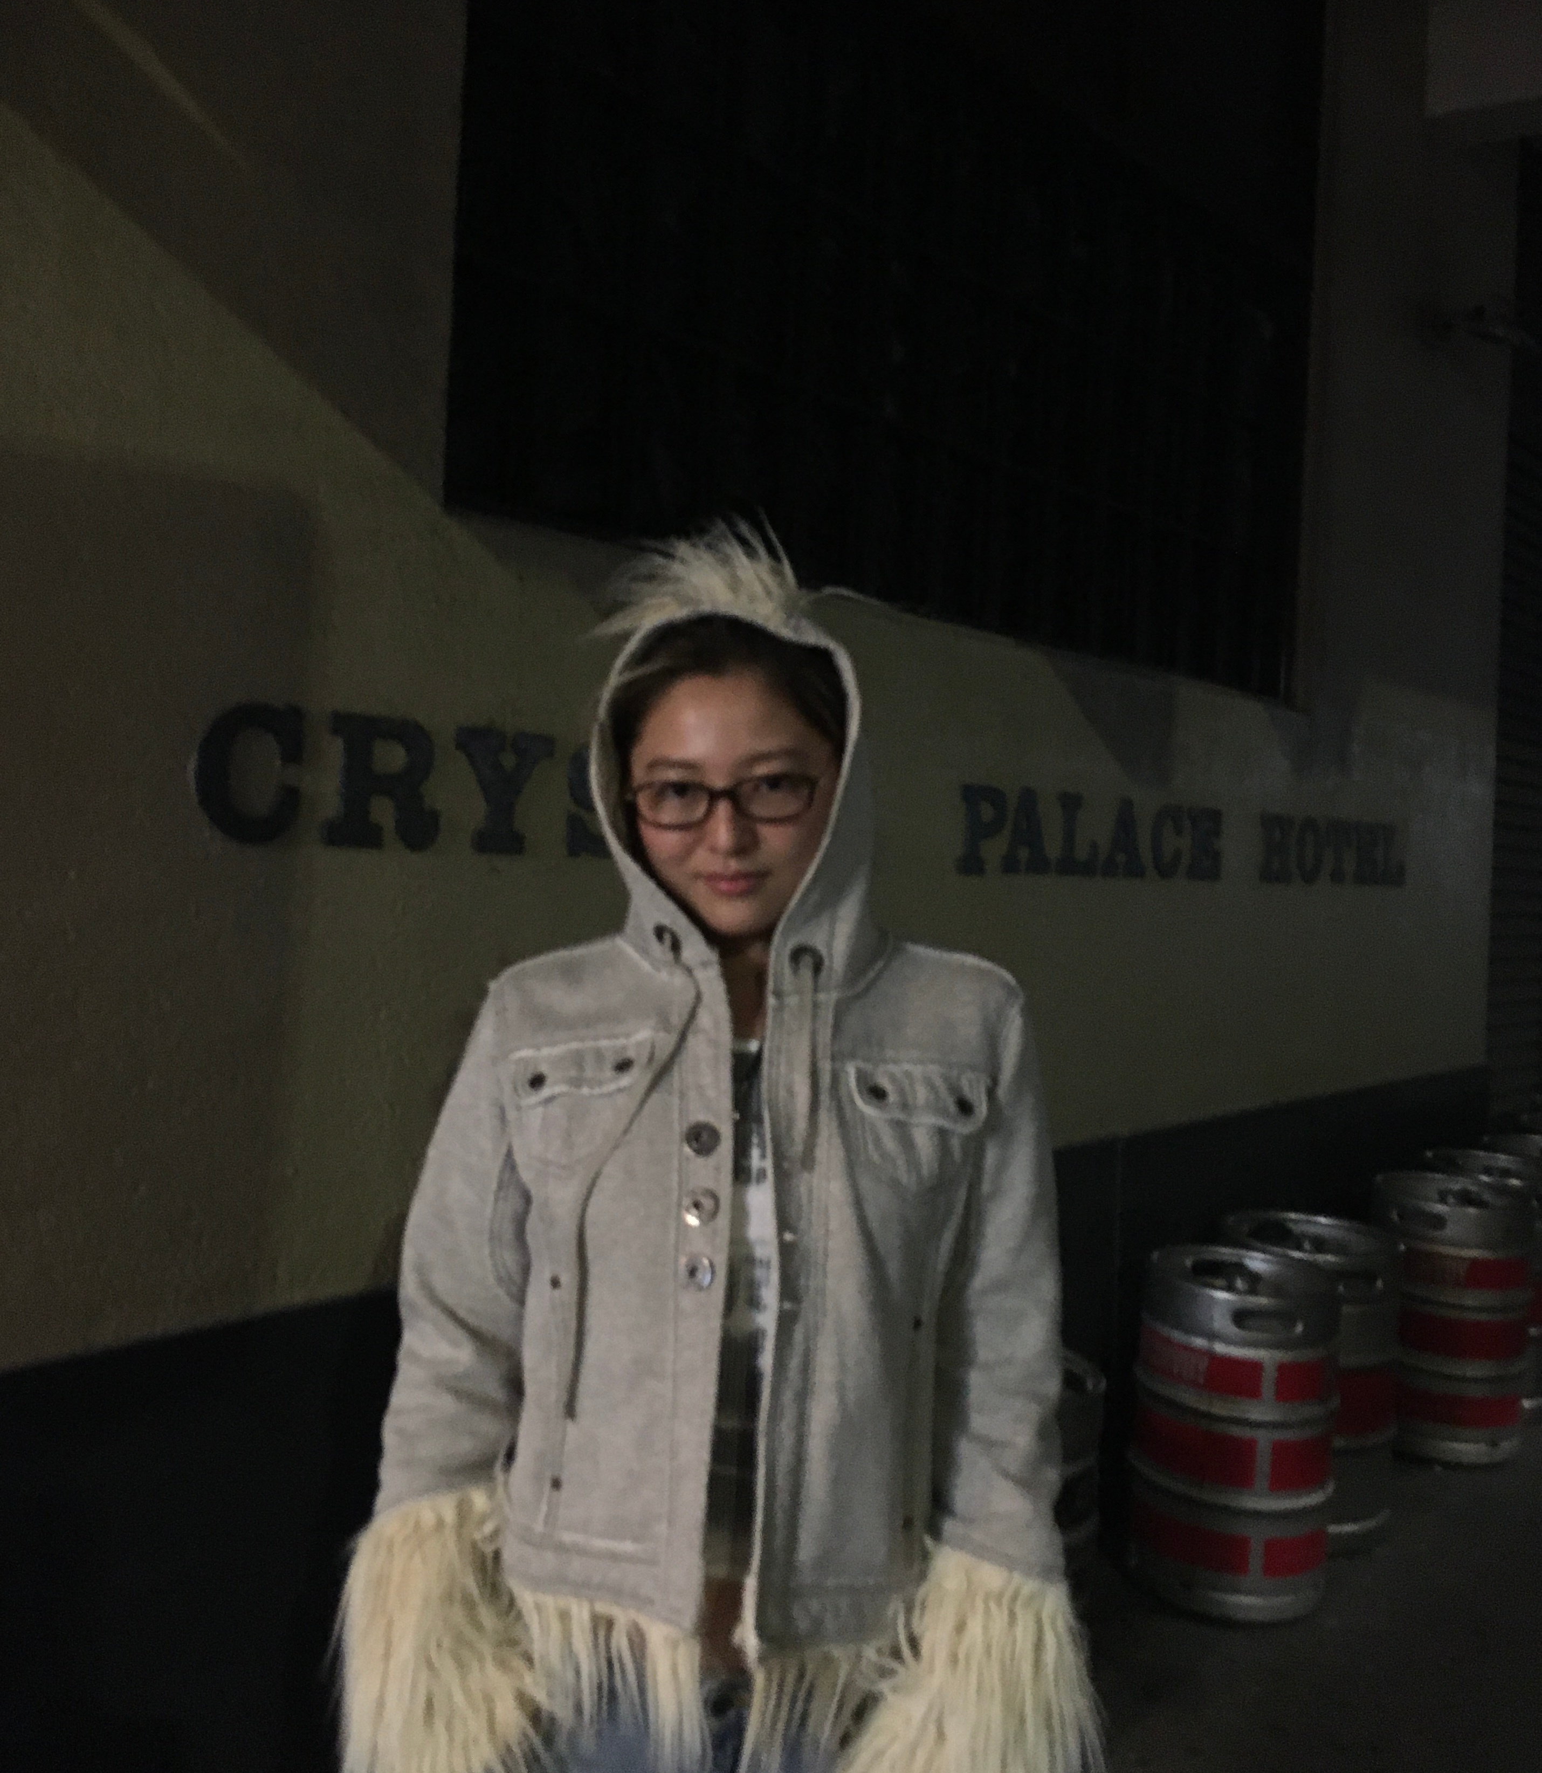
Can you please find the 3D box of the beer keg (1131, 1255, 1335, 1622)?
[{"bbox_3d":[0.889,1.030,3.300,0.385,0.605,0.385,3,1,15],"label":"beer keg"}]

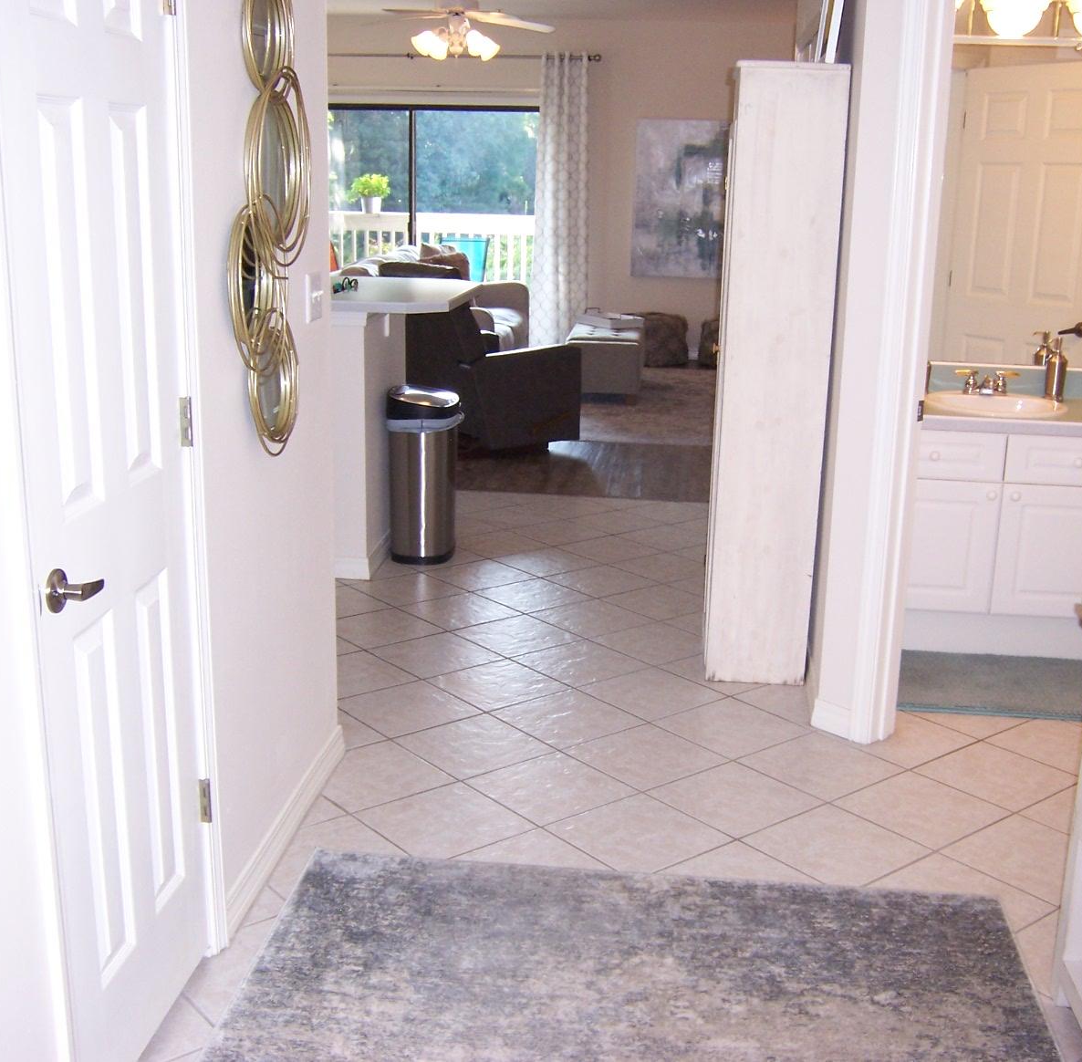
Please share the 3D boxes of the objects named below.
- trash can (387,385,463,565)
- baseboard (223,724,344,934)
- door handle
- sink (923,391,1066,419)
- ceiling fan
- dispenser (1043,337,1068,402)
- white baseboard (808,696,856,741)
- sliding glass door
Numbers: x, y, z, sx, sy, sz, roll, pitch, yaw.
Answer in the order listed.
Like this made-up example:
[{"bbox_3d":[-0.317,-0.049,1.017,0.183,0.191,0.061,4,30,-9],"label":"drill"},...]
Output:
[{"bbox_3d":[-0.473,-0.244,5.503,0.285,0.705,0.360,3,15,6],"label":"trash can"},{"bbox_3d":[-0.583,0.674,3.180,0.015,0.086,0.950,3,15,6],"label":"baseboard"},{"bbox_3d":[-0.675,0.085,1.994,0.056,0.066,0.118,3,15,6],"label":"door handle"},{"bbox_3d":[1.516,-0.350,4.503,0.480,0.160,0.430,3,15,6],"label":"sink"},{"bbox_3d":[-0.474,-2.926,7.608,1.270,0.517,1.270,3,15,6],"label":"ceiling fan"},{"bbox_3d":[1.769,-0.550,4.627,0.086,0.215,0.073,-5,16,-21],"label":"dispenser"},{"bbox_3d":[0.832,0.534,3.836,0.014,0.085,0.145,-10,18,-38],"label":"white baseboard"},{"bbox_3d":[-1.060,-2.569,11.657,2.350,2.100,0.100,3,15,6],"label":"sliding glass door"}]

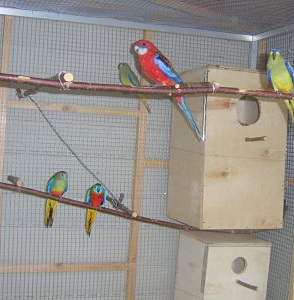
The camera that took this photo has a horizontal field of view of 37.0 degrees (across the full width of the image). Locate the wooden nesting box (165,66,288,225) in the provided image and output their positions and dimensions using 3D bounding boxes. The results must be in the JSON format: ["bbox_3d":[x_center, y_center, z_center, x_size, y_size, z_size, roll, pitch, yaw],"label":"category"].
[{"bbox_3d":[0.244,-0.003,1.375,0.262,0.453,0.260,2,-1,-19],"label":"wooden nesting box"}]

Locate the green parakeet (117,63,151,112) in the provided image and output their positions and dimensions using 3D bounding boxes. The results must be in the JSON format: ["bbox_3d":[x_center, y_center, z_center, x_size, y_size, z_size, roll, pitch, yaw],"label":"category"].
[{"bbox_3d":[-0.036,-0.180,1.275,0.056,0.136,0.145,2,0,42],"label":"green parakeet"}]

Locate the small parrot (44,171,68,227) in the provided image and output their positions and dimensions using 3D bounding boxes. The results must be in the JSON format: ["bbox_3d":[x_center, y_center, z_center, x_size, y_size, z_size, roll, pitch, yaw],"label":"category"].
[{"bbox_3d":[-0.250,0.136,1.205,0.062,0.162,0.125,3,0,-25],"label":"small parrot"}]

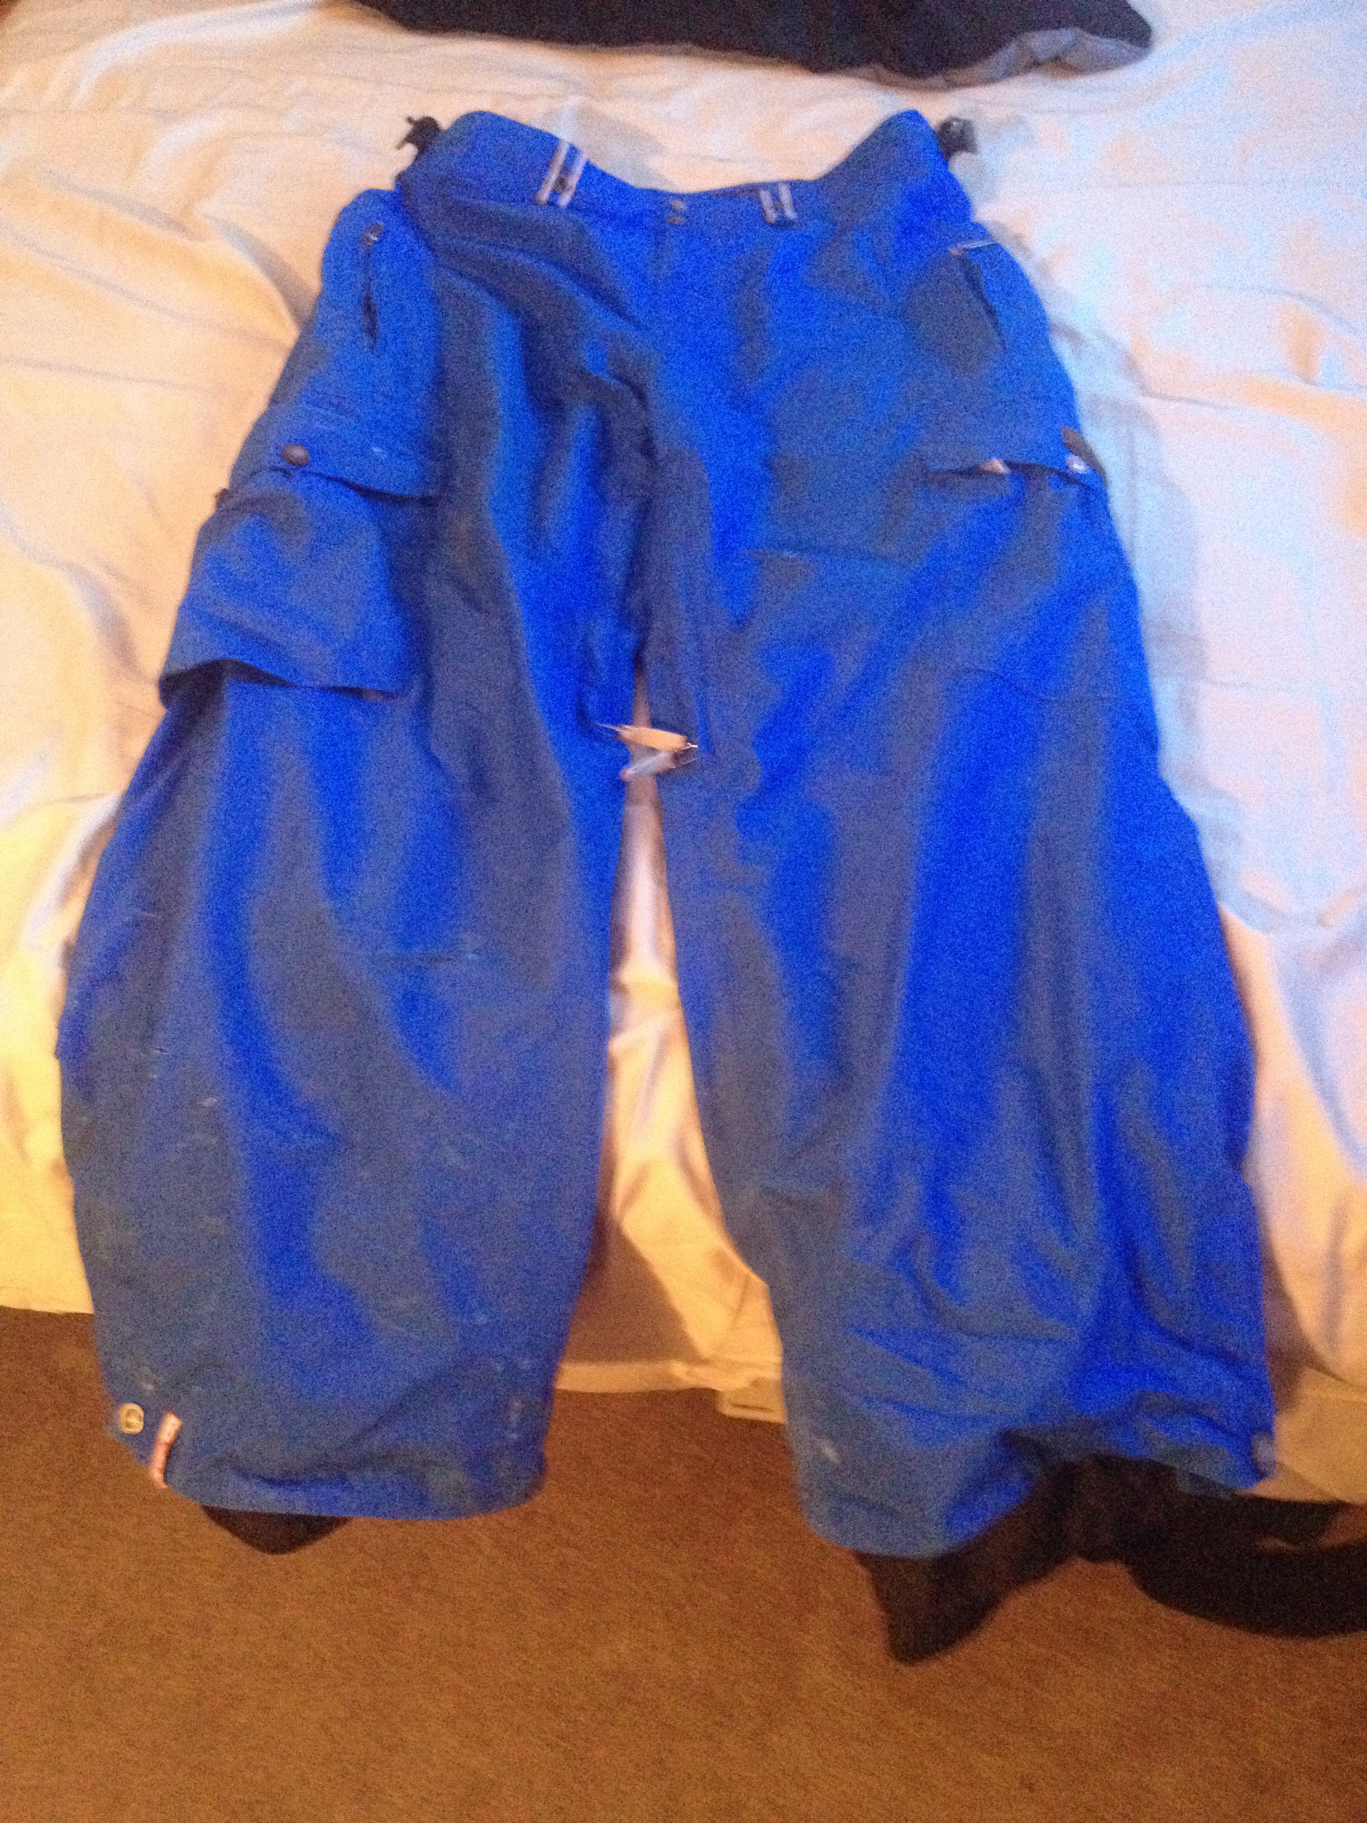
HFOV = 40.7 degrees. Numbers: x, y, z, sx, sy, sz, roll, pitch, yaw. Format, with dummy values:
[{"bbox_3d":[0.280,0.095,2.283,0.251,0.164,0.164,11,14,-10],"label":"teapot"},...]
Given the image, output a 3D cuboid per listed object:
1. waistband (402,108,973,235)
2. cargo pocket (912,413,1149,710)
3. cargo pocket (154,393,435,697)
[{"bbox_3d":[0.002,-0.562,1.399,0.420,0.070,0.085,0,66,0],"label":"waistband"},{"bbox_3d":[0.235,-0.237,1.249,0.155,0.050,0.210,4,64,-20],"label":"cargo pocket"},{"bbox_3d":[-0.259,-0.243,1.252,0.175,0.060,0.210,-3,64,21],"label":"cargo pocket"}]

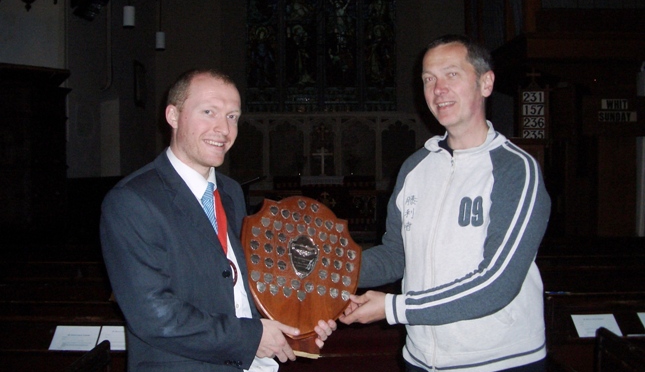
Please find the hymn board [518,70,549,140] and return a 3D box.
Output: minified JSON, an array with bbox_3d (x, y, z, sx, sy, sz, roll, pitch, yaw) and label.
[{"bbox_3d":[1.782,-0.656,5.500,0.260,0.660,0.045,0,0,5],"label":"hymn board"}]

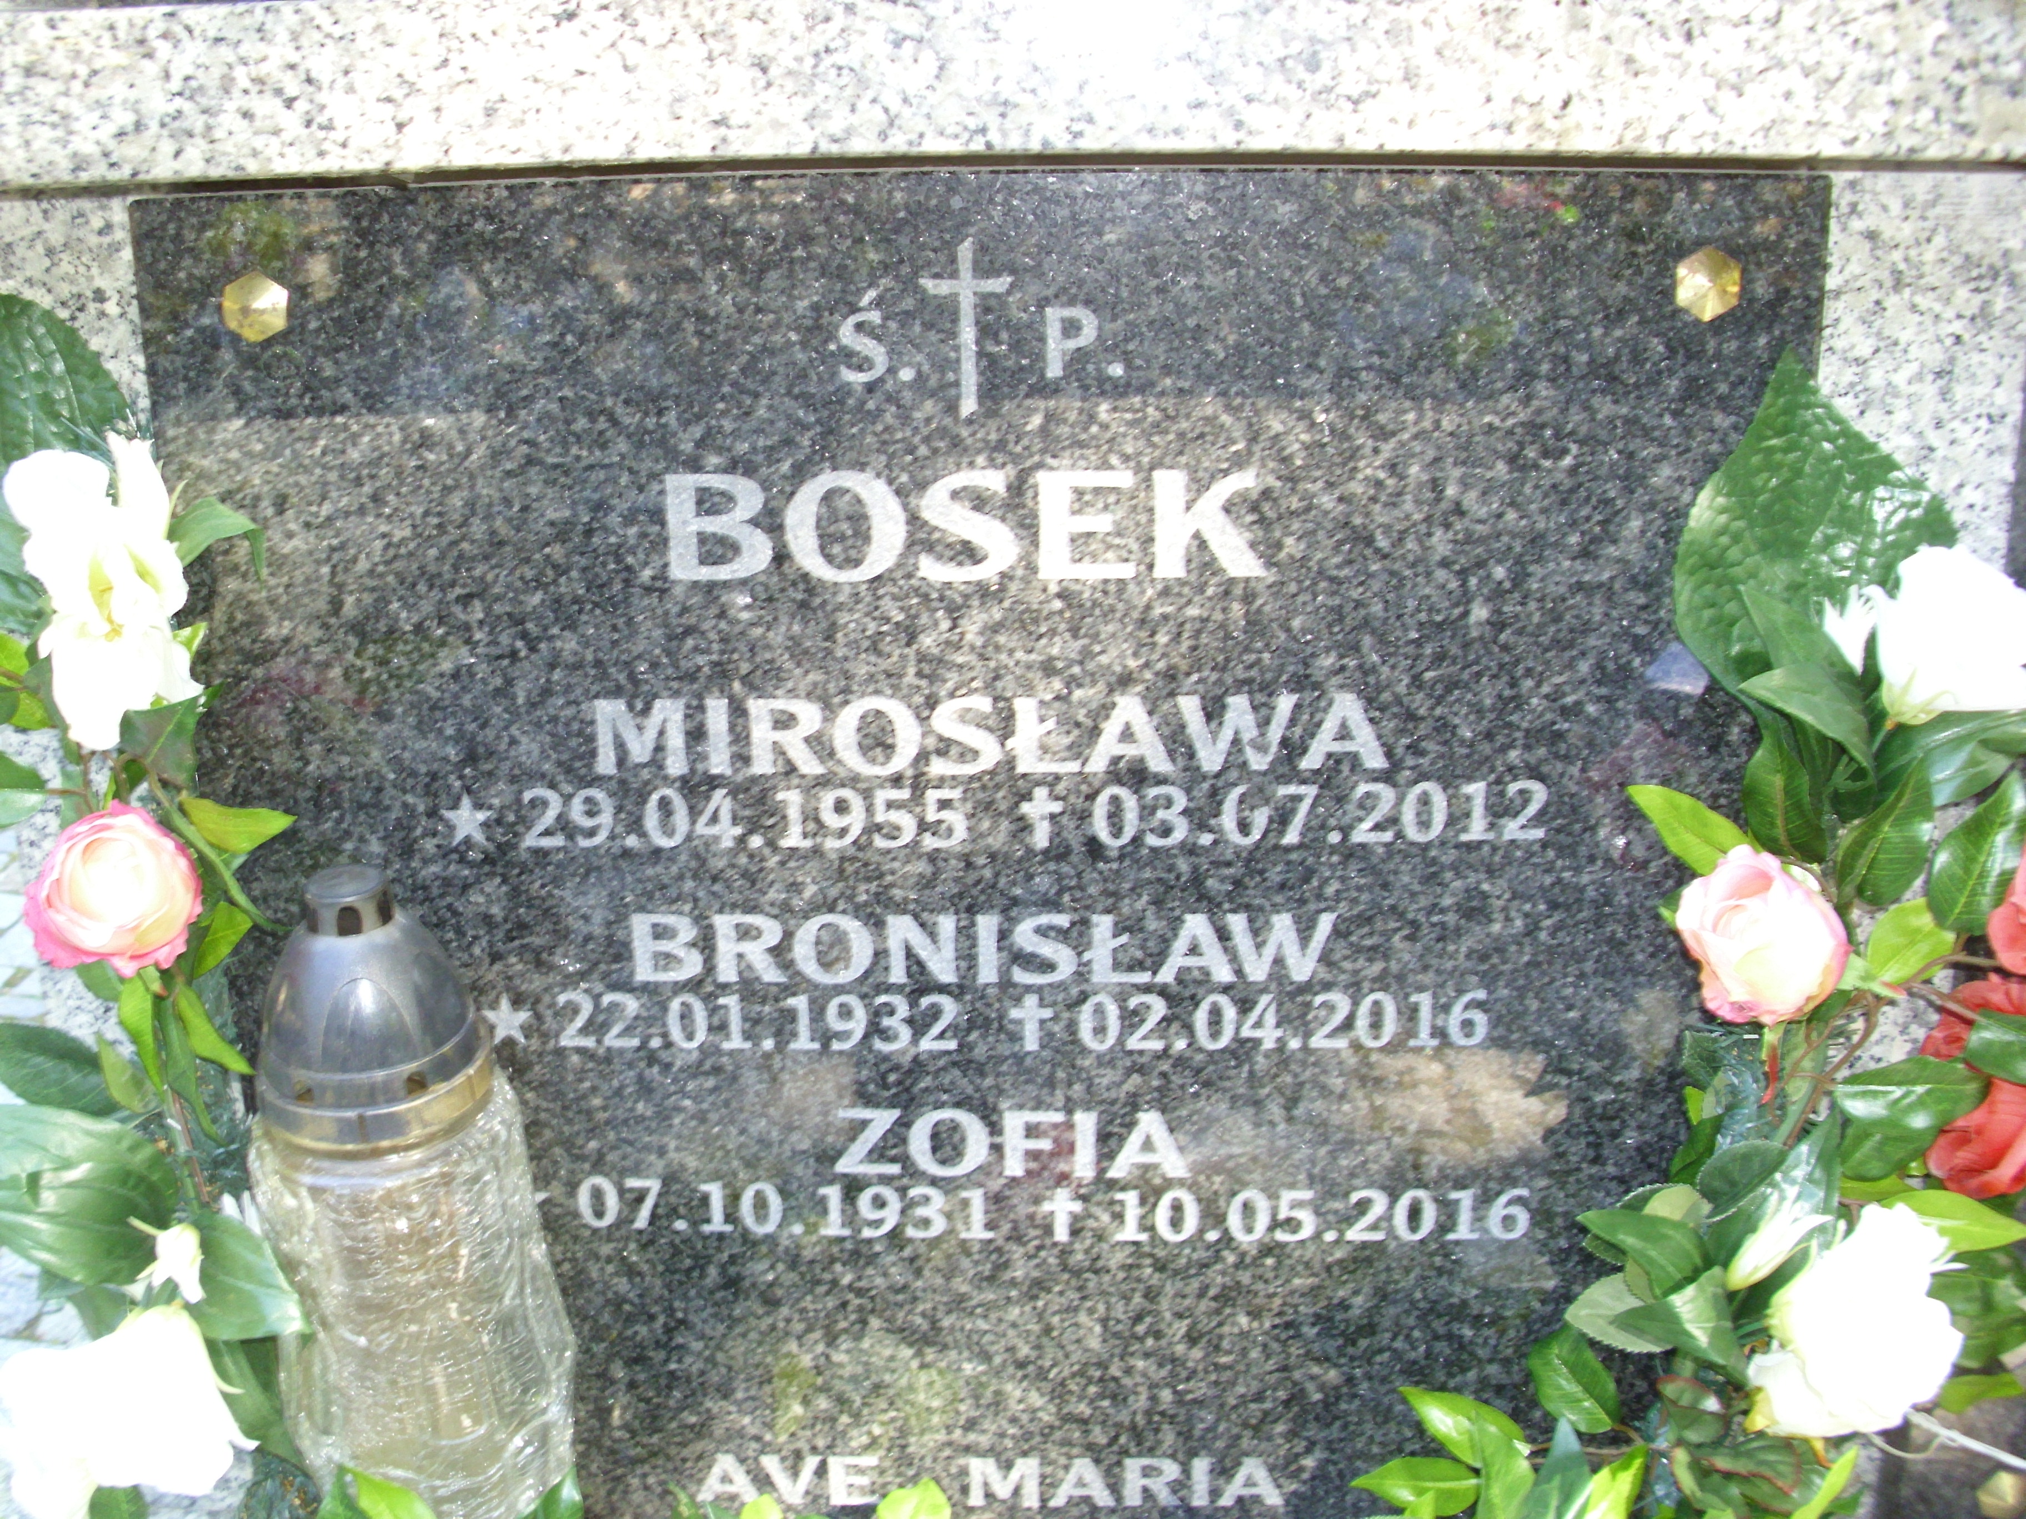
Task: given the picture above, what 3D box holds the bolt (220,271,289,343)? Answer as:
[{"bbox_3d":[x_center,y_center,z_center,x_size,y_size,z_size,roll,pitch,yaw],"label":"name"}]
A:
[{"bbox_3d":[-0.270,-0.161,0.731,0.024,0.026,0.009,1,18,1],"label":"bolt"}]

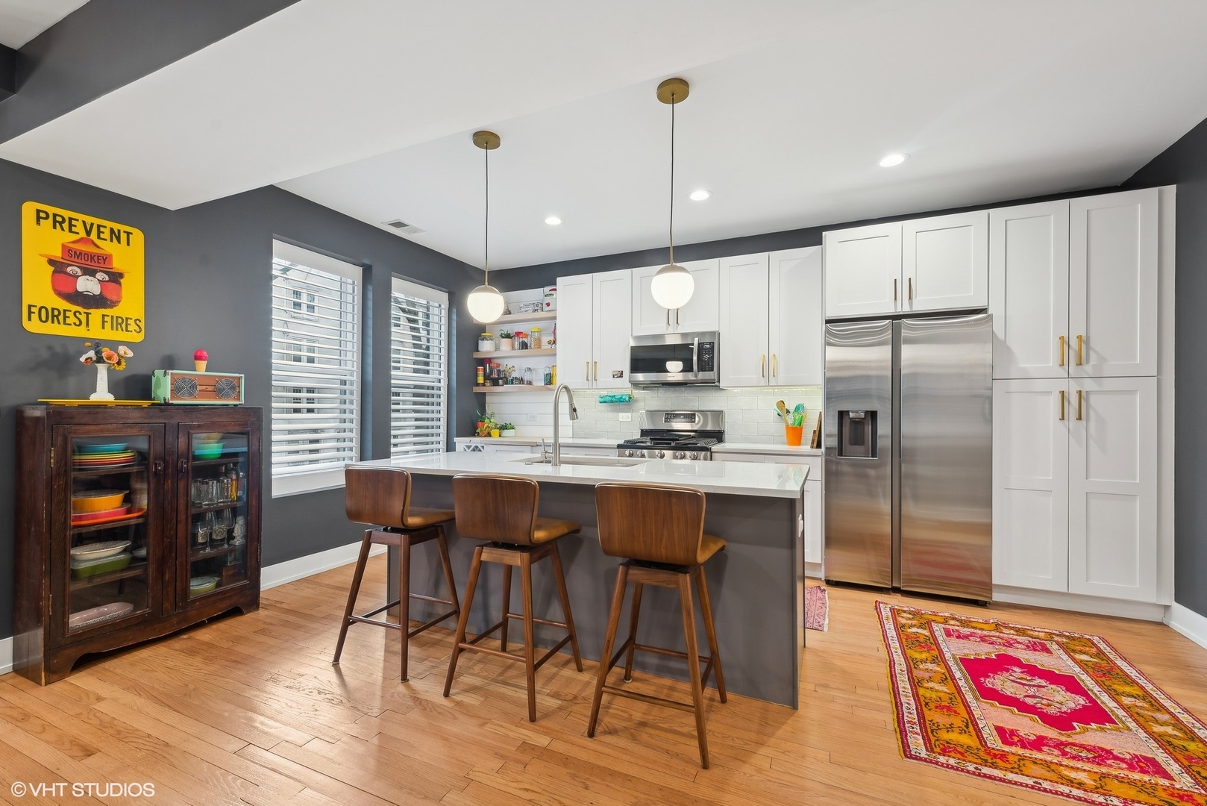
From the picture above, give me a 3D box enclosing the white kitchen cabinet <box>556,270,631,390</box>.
[{"bbox_3d":[-0.030,-0.649,4.753,0.756,1.051,0.320,0,-1,24],"label":"white kitchen cabinet"}]

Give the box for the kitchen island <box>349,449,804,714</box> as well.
[{"bbox_3d":[-0.147,0.779,2.651,2.257,0.902,0.870,0,-1,24],"label":"kitchen island"}]

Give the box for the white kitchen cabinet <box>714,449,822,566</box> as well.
[{"bbox_3d":[1.322,0.788,3.953,0.760,0.845,0.630,0,-1,24],"label":"white kitchen cabinet"}]

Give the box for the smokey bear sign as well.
[{"bbox_3d":[-2.592,-0.627,2.530,0.015,0.606,0.455,0,0,24],"label":"smokey bear sign"}]

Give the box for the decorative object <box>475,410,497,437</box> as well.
[{"bbox_3d":[-1.197,0.207,5.087,0.200,0.271,0.200,0,-1,24],"label":"decorative object"}]

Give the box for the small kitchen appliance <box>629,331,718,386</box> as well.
[{"bbox_3d":[0.652,-0.368,4.362,0.763,0.419,0.411,0,0,24],"label":"small kitchen appliance"}]

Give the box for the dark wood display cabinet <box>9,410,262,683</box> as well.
[{"bbox_3d":[-2.382,0.630,2.675,0.291,1.214,0.922,0,0,24],"label":"dark wood display cabinet"}]

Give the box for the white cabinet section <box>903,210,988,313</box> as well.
[{"bbox_3d":[2.280,-0.885,3.450,0.457,0.585,0.594,0,0,25],"label":"white cabinet section"}]

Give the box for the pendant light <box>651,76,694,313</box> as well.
[{"bbox_3d":[0.325,-0.946,2.340,0.200,1.018,0.200,0,0,24],"label":"pendant light"}]

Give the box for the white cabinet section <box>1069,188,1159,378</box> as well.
[{"bbox_3d":[3.002,-0.661,3.110,0.374,1.030,0.594,0,0,25],"label":"white cabinet section"}]

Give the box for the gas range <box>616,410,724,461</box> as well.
[{"bbox_3d":[0.594,0.658,4.232,0.763,1.180,0.700,0,-1,24],"label":"gas range"}]

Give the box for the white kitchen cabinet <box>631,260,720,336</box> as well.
[{"bbox_3d":[0.662,-0.874,4.405,0.763,0.586,0.331,0,0,24],"label":"white kitchen cabinet"}]

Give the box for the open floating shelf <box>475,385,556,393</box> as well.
[{"bbox_3d":[-0.833,-0.139,5.142,1.072,0.048,0.187,0,0,24],"label":"open floating shelf"}]

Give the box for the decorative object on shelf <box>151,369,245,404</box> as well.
[{"bbox_3d":[-2.286,-0.075,2.854,0.170,0.188,0.373,0,-1,24],"label":"decorative object on shelf"}]

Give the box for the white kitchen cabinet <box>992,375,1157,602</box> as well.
[{"bbox_3d":[2.868,0.489,3.239,0.767,1.270,0.631,0,0,24],"label":"white kitchen cabinet"}]

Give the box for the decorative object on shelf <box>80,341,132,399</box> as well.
[{"bbox_3d":[-2.452,-0.154,2.490,0.155,0.288,0.175,0,-1,24],"label":"decorative object on shelf"}]

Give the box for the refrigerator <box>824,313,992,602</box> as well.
[{"bbox_3d":[2.064,0.355,3.525,0.909,1.776,0.711,0,0,24],"label":"refrigerator"}]

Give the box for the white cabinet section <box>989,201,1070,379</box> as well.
[{"bbox_3d":[2.660,-0.661,3.271,0.382,1.030,0.594,0,0,25],"label":"white cabinet section"}]

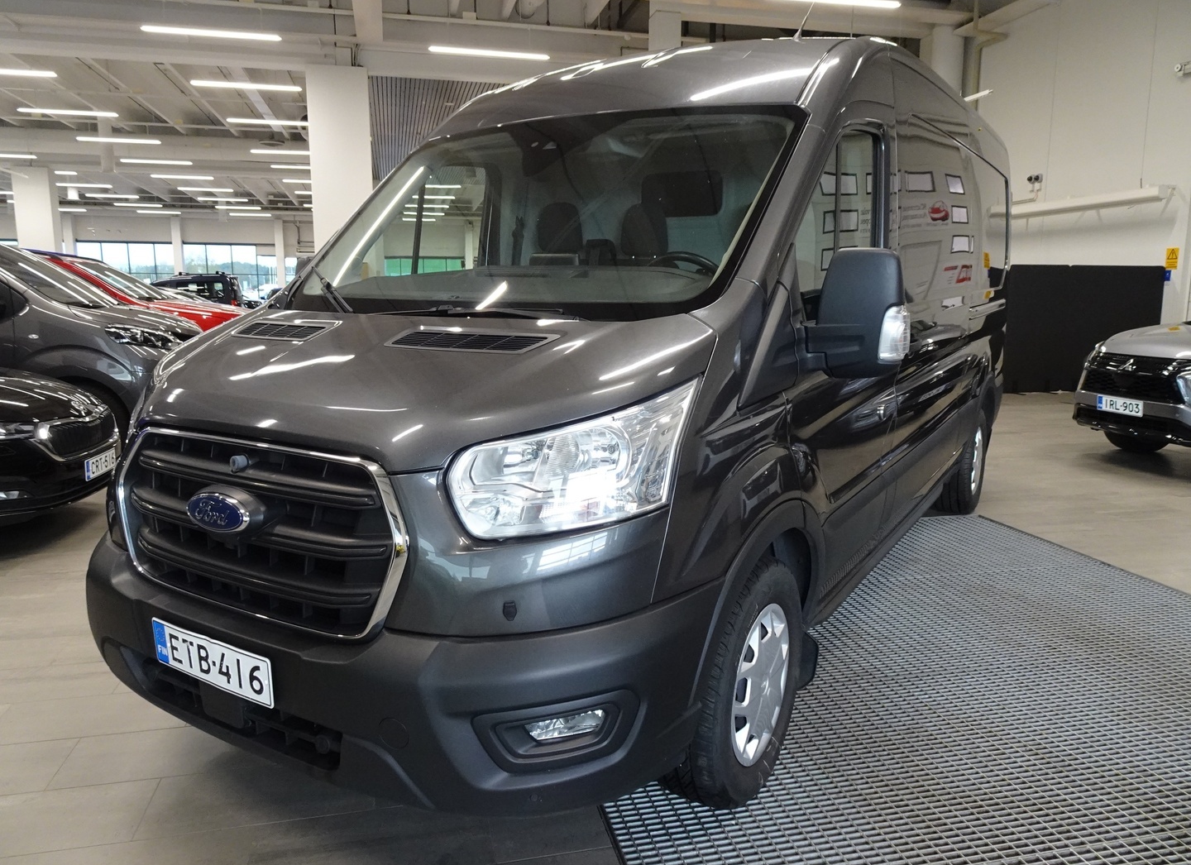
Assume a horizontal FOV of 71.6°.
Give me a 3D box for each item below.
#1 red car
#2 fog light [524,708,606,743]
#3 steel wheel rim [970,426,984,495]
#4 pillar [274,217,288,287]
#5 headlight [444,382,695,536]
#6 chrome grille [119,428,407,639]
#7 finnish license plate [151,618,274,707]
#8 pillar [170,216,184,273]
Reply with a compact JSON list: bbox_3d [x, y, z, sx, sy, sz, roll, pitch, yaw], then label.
[{"bbox_3d":[-6.636,-1.125,9.649,4.900,1.910,1.920,-2,9,-14],"label":"red car"},{"bbox_3d":[-0.065,0.586,1.687,0.165,0.070,0.070,2,9,12],"label":"fog light"},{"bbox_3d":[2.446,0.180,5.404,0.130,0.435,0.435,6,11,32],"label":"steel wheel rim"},{"bbox_3d":[-12.922,-6.379,34.118,0.310,4.530,0.320,-2,9,-14],"label":"pillar"},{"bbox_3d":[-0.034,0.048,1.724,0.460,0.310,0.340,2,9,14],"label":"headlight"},{"bbox_3d":[-0.830,0.216,1.920,1.050,0.390,0.135,6,11,32],"label":"chrome grille"},{"bbox_3d":[-0.878,0.518,1.881,0.442,0.118,0.012,6,12,32],"label":"finnish license plate"},{"bbox_3d":[-16.699,-6.253,33.206,0.330,4.566,0.340,-2,9,-14],"label":"pillar"}]

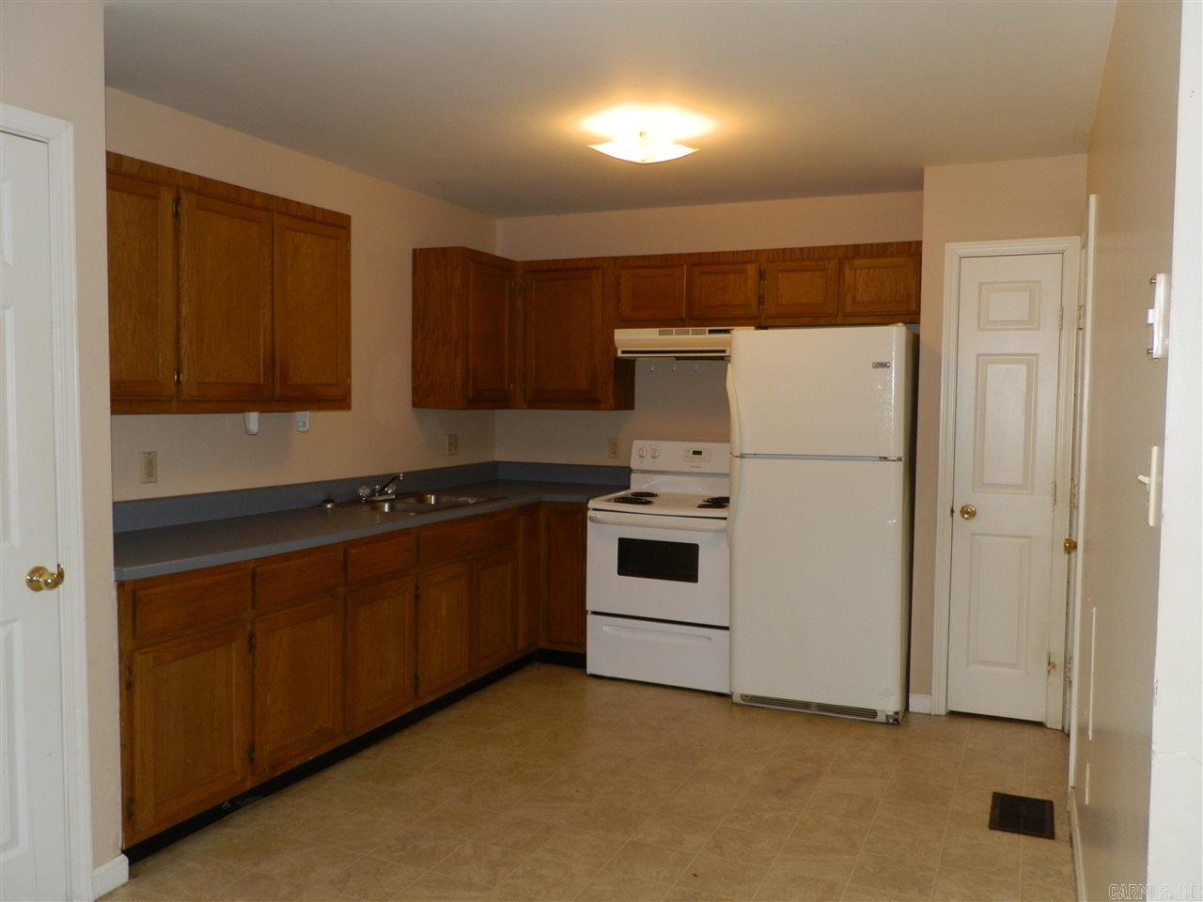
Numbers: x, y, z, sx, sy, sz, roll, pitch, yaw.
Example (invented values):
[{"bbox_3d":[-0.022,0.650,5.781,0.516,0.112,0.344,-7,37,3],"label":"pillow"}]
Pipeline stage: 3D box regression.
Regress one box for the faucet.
[{"bbox_3d":[-0.963,0.162,4.476,0.210,0.140,0.200,2,3,24],"label":"faucet"}]

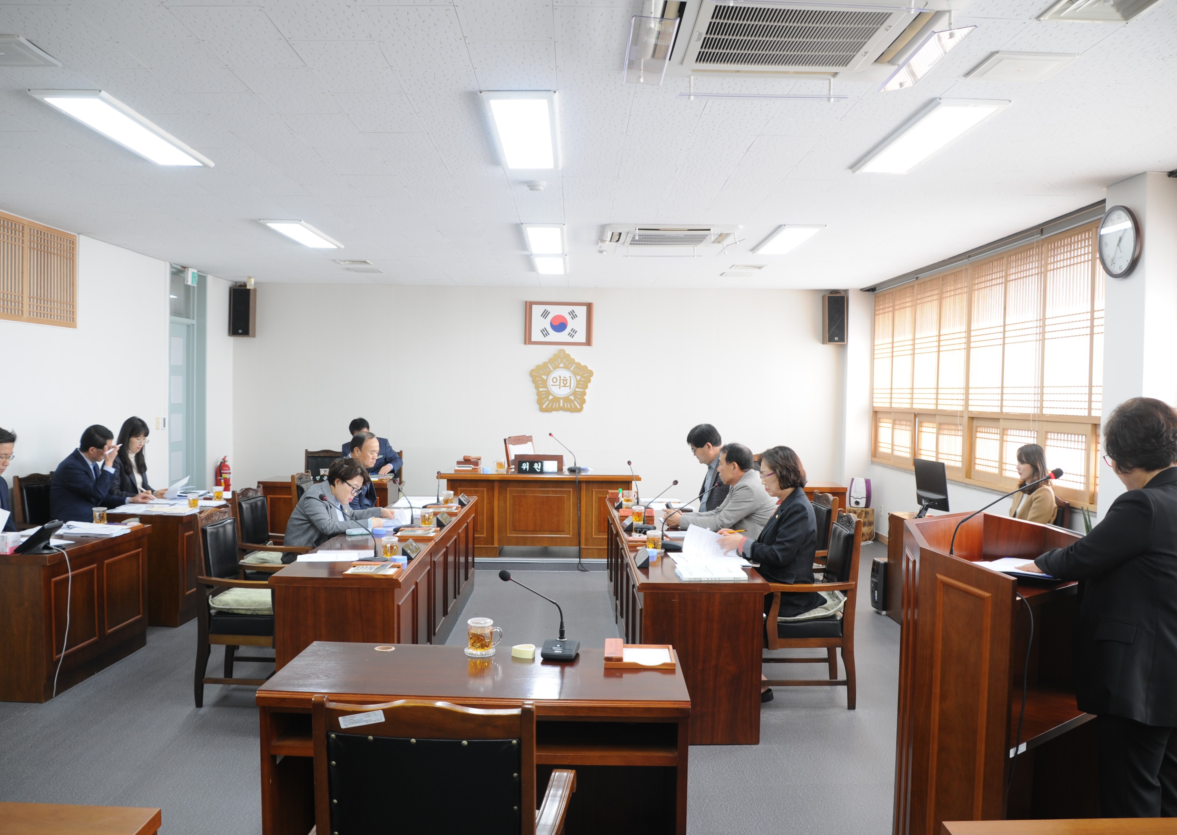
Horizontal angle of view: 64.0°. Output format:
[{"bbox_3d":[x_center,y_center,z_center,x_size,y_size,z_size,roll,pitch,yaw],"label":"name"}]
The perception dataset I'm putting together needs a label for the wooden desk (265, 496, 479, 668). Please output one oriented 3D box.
[{"bbox_3d":[-1.128,1.007,5.725,0.570,0.703,3.310,1,1,-1],"label":"wooden desk"}]

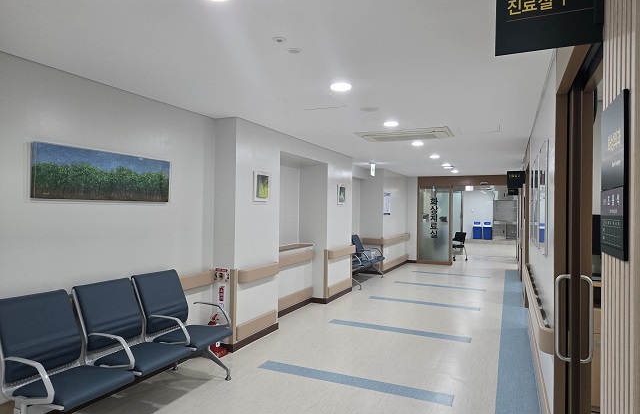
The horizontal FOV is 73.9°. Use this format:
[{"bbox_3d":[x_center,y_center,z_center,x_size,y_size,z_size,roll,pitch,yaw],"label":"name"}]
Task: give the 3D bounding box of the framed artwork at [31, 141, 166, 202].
[{"bbox_3d":[-1.644,-0.236,3.360,0.040,0.375,1.222,0,0,24],"label":"framed artwork"}]

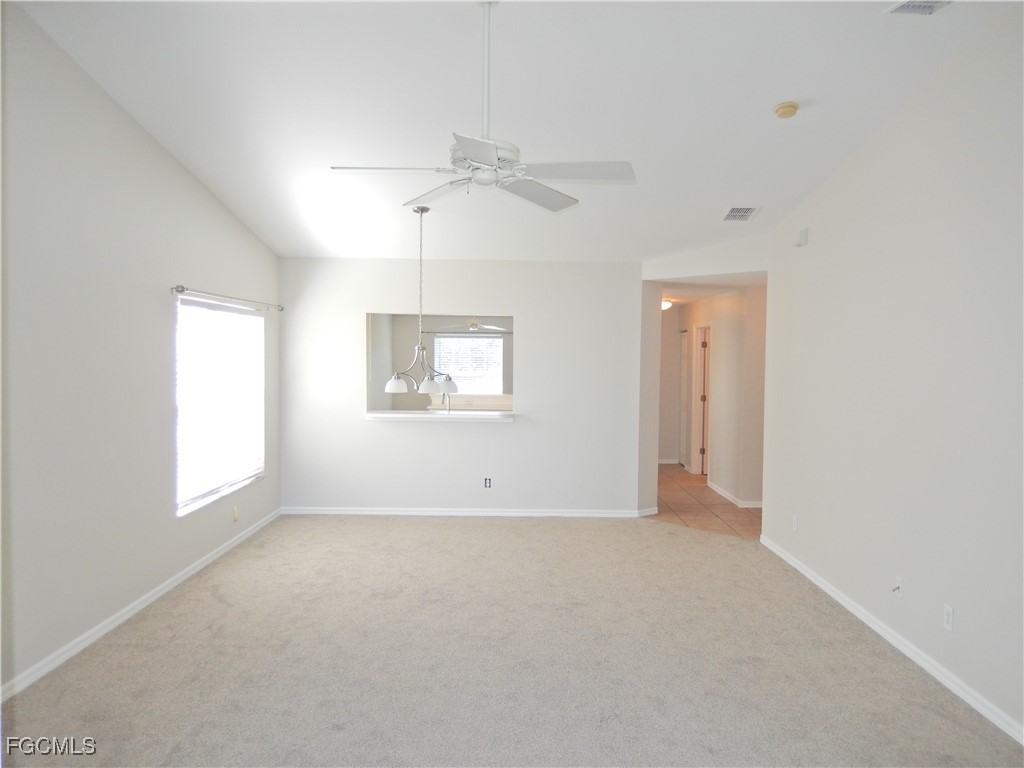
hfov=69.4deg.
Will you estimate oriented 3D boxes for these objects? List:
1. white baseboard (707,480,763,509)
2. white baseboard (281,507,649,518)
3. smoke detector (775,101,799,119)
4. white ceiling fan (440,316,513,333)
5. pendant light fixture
[{"bbox_3d":[2.620,1.294,8.743,0.259,0.072,1.391,1,2,0],"label":"white baseboard"},{"bbox_3d":[-0.512,1.310,7.522,3.683,0.070,0.020,1,2,0],"label":"white baseboard"},{"bbox_3d":[1.580,-1.567,4.246,0.140,0.050,0.140,1,-7,0],"label":"smoke detector"},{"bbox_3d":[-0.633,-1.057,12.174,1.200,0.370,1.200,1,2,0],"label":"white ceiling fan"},{"bbox_3d":[-0.739,-0.676,6.002,0.600,1.516,0.590,1,2,0],"label":"pendant light fixture"}]

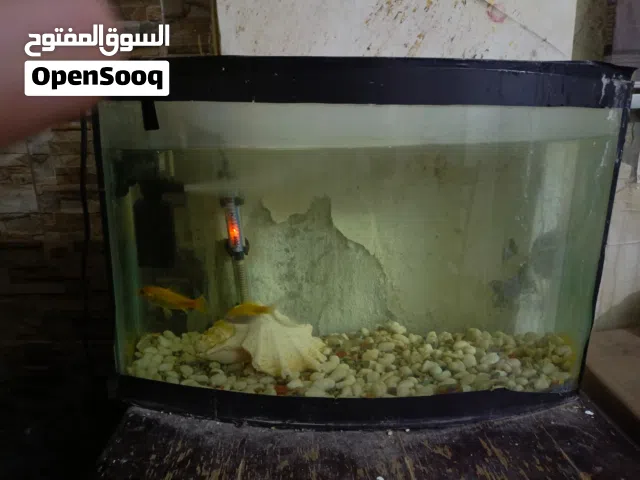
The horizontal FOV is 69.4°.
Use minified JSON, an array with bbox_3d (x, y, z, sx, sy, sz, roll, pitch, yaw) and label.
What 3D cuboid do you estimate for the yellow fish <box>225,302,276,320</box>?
[{"bbox_3d":[-0.099,0.101,0.650,0.071,0.026,0.013,-9,14,-10],"label":"yellow fish"}]

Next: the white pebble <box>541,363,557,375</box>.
[{"bbox_3d":[0.307,0.173,0.622,0.020,0.015,0.018,1,12,0],"label":"white pebble"}]

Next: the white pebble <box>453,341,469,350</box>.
[{"bbox_3d":[0.210,0.157,0.687,0.022,0.014,0.018,6,14,18],"label":"white pebble"}]

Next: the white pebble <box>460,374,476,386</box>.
[{"bbox_3d":[0.198,0.188,0.617,0.021,0.016,0.017,1,13,0],"label":"white pebble"}]

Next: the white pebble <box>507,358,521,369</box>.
[{"bbox_3d":[0.262,0.168,0.627,0.019,0.013,0.016,1,12,0],"label":"white pebble"}]

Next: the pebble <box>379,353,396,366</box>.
[{"bbox_3d":[0.095,0.168,0.648,0.025,0.018,0.022,4,13,9],"label":"pebble"}]

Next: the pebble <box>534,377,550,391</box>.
[{"bbox_3d":[0.289,0.186,0.600,0.019,0.016,0.018,1,12,0],"label":"pebble"}]

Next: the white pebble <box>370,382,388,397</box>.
[{"bbox_3d":[0.074,0.186,0.574,0.021,0.017,0.019,1,12,0],"label":"white pebble"}]

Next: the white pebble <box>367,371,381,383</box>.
[{"bbox_3d":[0.071,0.181,0.613,0.018,0.015,0.017,3,13,8],"label":"white pebble"}]

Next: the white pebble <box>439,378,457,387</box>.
[{"bbox_3d":[0.169,0.189,0.612,0.023,0.011,0.019,1,13,0],"label":"white pebble"}]

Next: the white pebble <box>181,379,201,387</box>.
[{"bbox_3d":[-0.168,0.187,0.600,0.025,0.012,0.019,1,12,0],"label":"white pebble"}]

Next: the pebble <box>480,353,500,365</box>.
[{"bbox_3d":[0.251,0.174,0.679,0.029,0.016,0.024,1,13,0],"label":"pebble"}]

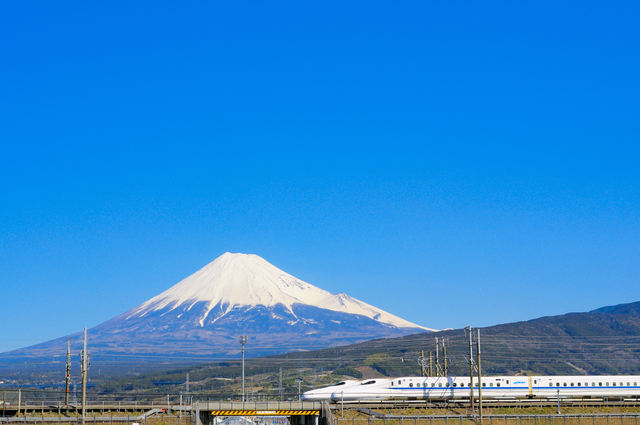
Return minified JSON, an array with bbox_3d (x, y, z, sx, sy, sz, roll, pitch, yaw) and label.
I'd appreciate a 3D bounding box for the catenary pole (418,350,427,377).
[{"bbox_3d":[15.403,25.096,158.000,1.000,9.200,0.800,1,-11,-6],"label":"catenary pole"}]

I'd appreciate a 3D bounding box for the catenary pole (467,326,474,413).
[{"bbox_3d":[21.048,21.592,147.000,0.800,11.700,0.800,1,-11,-6],"label":"catenary pole"}]

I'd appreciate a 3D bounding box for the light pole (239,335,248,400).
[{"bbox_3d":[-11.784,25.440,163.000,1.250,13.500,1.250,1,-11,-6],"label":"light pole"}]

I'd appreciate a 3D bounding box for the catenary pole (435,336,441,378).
[{"bbox_3d":[17.594,24.036,158.000,0.650,11.100,0.650,1,-11,-6],"label":"catenary pole"}]

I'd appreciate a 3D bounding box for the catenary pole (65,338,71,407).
[{"bbox_3d":[-35.705,23.097,151.000,0.700,11.000,0.700,1,-11,-6],"label":"catenary pole"}]

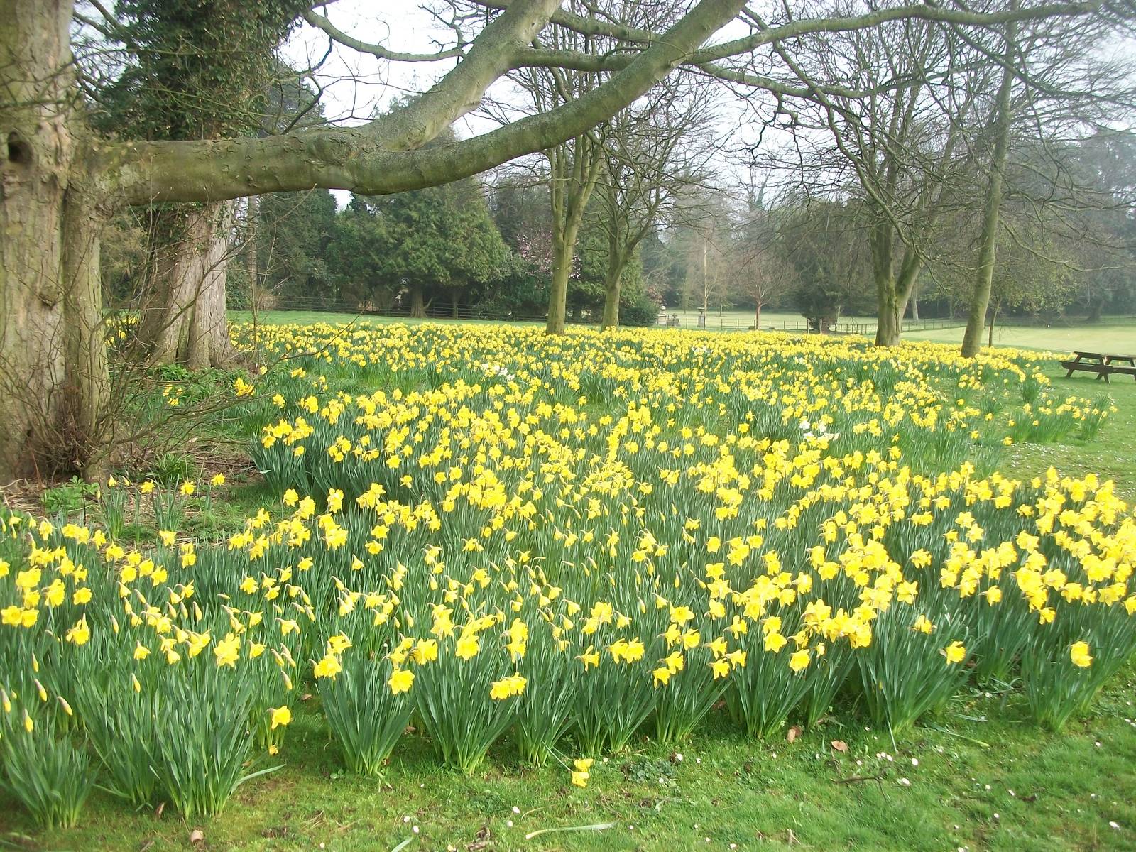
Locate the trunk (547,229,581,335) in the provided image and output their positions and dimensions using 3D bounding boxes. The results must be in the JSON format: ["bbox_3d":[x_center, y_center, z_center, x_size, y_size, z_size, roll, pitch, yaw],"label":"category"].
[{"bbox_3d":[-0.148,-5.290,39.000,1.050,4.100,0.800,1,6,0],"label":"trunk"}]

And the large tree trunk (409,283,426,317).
[{"bbox_3d":[-10.200,-8.490,71.000,1.100,2.350,1.000,1,6,0],"label":"large tree trunk"}]

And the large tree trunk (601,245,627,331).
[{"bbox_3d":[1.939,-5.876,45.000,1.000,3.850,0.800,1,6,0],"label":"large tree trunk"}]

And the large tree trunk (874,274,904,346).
[{"bbox_3d":[11.593,-4.143,38.000,1.000,2.750,0.880,1,6,0],"label":"large tree trunk"}]

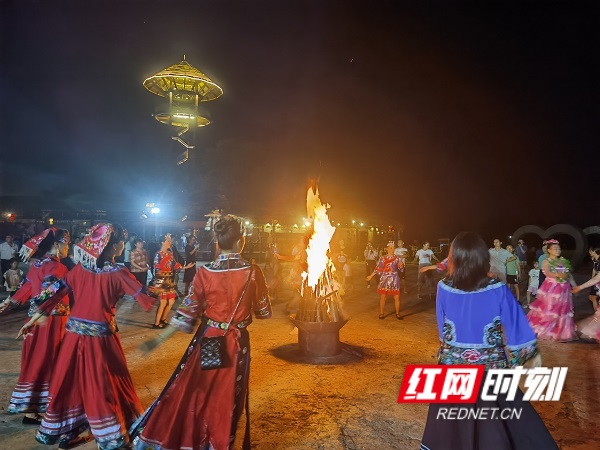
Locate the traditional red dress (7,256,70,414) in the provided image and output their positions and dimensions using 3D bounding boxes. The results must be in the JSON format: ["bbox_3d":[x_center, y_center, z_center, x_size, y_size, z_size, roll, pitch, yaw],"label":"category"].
[{"bbox_3d":[-2.154,0.896,3.900,0.600,1.280,0.500,-2,-3,37],"label":"traditional red dress"}]

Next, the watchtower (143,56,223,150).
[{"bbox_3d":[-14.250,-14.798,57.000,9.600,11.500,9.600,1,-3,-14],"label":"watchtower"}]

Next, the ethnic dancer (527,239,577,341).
[{"bbox_3d":[4.165,1.068,7.750,0.720,1.630,0.560,1,-3,-12],"label":"ethnic dancer"}]

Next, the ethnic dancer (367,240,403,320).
[{"bbox_3d":[1.736,1.127,9.500,0.750,1.600,0.400,0,-3,14],"label":"ethnic dancer"}]

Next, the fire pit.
[{"bbox_3d":[0.279,0.659,6.700,0.830,2.350,0.830,0,-3,0],"label":"fire pit"}]

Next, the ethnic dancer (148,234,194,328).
[{"bbox_3d":[-2.251,0.990,8.200,0.620,1.640,0.580,-1,-3,35],"label":"ethnic dancer"}]

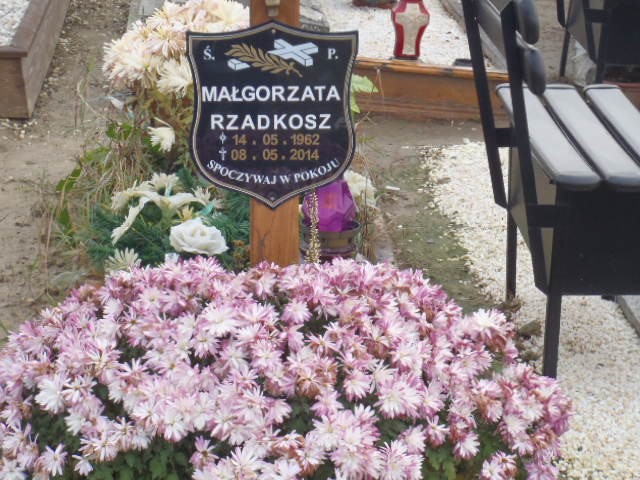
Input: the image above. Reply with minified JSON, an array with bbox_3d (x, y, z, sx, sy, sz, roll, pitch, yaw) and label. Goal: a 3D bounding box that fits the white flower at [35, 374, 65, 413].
[{"bbox_3d":[-0.406,0.230,2.830,0.047,0.052,0.034,6,22,14],"label":"white flower"}]

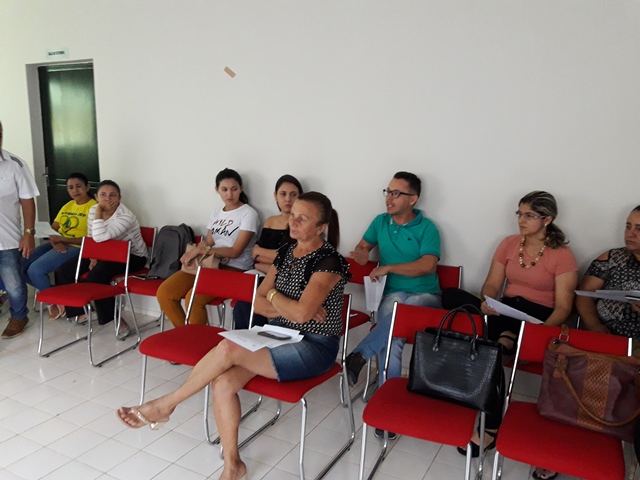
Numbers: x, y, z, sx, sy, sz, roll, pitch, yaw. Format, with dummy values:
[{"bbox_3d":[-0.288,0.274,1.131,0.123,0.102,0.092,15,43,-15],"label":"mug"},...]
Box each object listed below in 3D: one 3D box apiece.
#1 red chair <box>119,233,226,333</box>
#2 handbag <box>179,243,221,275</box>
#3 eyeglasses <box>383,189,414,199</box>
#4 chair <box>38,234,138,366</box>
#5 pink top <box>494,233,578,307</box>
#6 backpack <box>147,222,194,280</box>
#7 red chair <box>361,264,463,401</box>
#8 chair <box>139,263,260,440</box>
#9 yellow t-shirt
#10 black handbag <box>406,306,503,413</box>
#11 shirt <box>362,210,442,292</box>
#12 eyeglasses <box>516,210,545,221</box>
[{"bbox_3d":[-1.213,0.372,3.997,0.480,0.776,0.525,7,12,27],"label":"red chair"},{"bbox_3d":[-0.809,0.128,3.527,0.261,0.193,0.116,6,11,23],"label":"handbag"},{"bbox_3d":[0.464,-0.265,2.984,0.145,0.048,0.140,4,7,-36],"label":"eyeglasses"},{"bbox_3d":[-1.613,0.401,3.623,0.449,0.777,0.497,5,11,18],"label":"chair"},{"bbox_3d":[1.142,0.172,2.732,0.430,0.420,0.270,9,13,37],"label":"pink top"},{"bbox_3d":[-1.141,0.092,3.909,0.261,0.405,0.183,6,1,21],"label":"backpack"},{"bbox_3d":[0.565,0.566,3.081,0.449,0.777,0.497,6,11,24],"label":"red chair"},{"bbox_3d":[-0.643,0.596,2.862,0.480,0.776,0.525,6,12,25],"label":"chair"},{"bbox_3d":[-2.014,-0.116,4.299,0.357,0.463,0.222,5,11,17],"label":"yellow t-shirt"},{"bbox_3d":[0.578,0.495,2.225,0.347,0.357,0.164,7,11,27],"label":"black handbag"},{"bbox_3d":[0.483,0.080,3.067,0.460,0.490,0.280,11,14,42],"label":"shirt"},{"bbox_3d":[1.092,-0.124,2.673,0.140,0.042,0.140,-2,16,-34],"label":"eyeglasses"}]

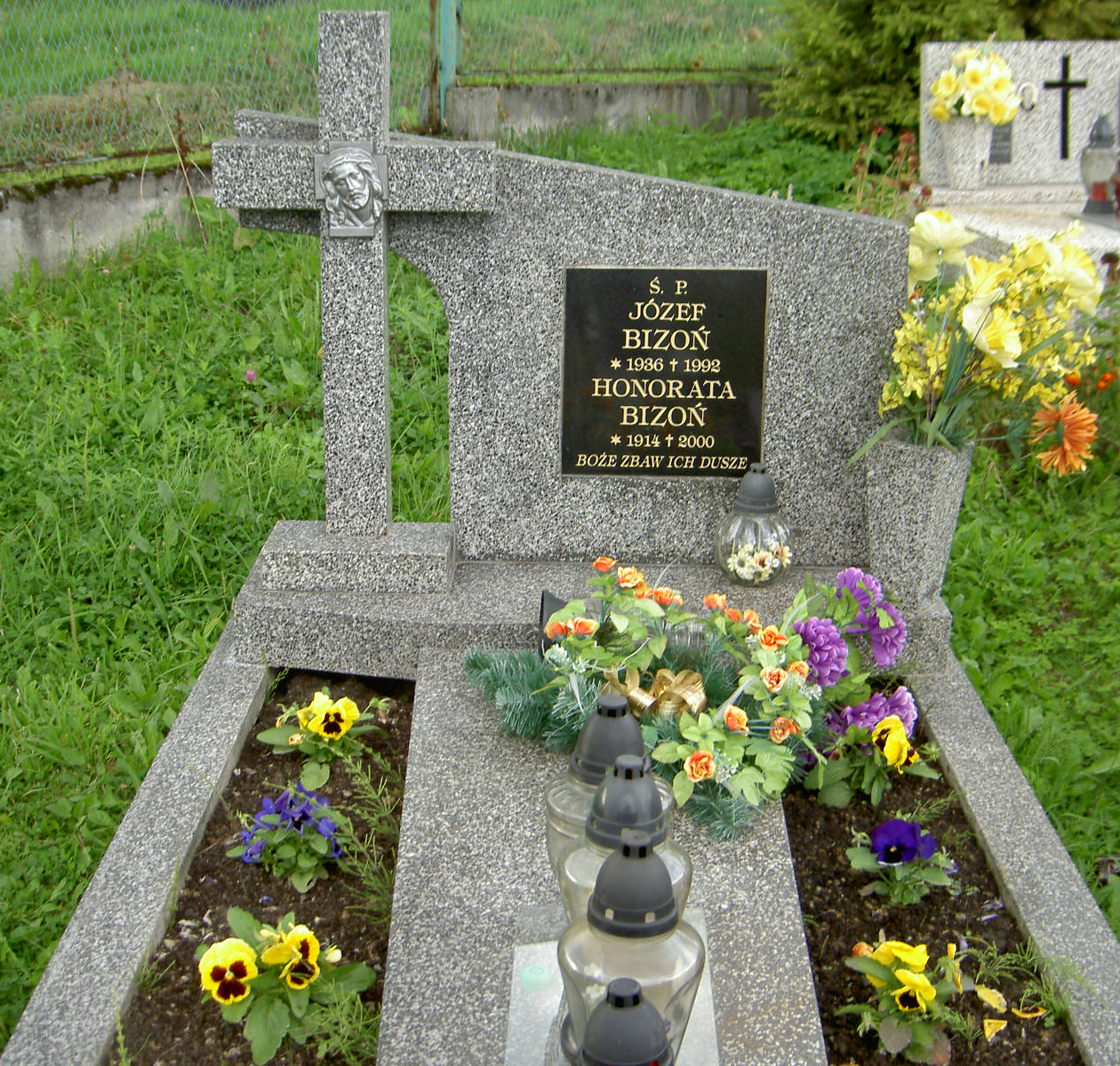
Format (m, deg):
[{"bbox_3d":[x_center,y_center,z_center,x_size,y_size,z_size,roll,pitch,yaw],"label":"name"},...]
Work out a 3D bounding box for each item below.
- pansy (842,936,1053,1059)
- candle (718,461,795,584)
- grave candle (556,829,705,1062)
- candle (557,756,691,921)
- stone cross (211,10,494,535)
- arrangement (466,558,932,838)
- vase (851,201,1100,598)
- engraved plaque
[{"bbox_3d":[0.397,0.483,1.681,0.200,0.110,0.160,1,16,2],"label":"pansy"},{"bbox_3d":[0.335,-0.017,2.731,0.125,0.200,0.125,1,16,2],"label":"candle"},{"bbox_3d":[0.067,0.387,1.414,0.131,0.265,0.131,1,16,2],"label":"grave candle"},{"bbox_3d":[0.065,0.345,1.558,0.132,0.265,0.132,1,16,2],"label":"candle"},{"bbox_3d":[-0.333,-0.411,2.653,0.450,0.857,0.110,1,16,2],"label":"stone cross"},{"bbox_3d":[0.185,0.191,2.207,0.600,0.200,0.500,1,16,2],"label":"arrangement"},{"bbox_3d":[0.671,-0.213,2.647,0.365,0.635,0.330,1,16,2],"label":"vase"},{"bbox_3d":[0.177,-0.269,2.730,0.345,0.360,0.020,1,16,2],"label":"engraved plaque"}]

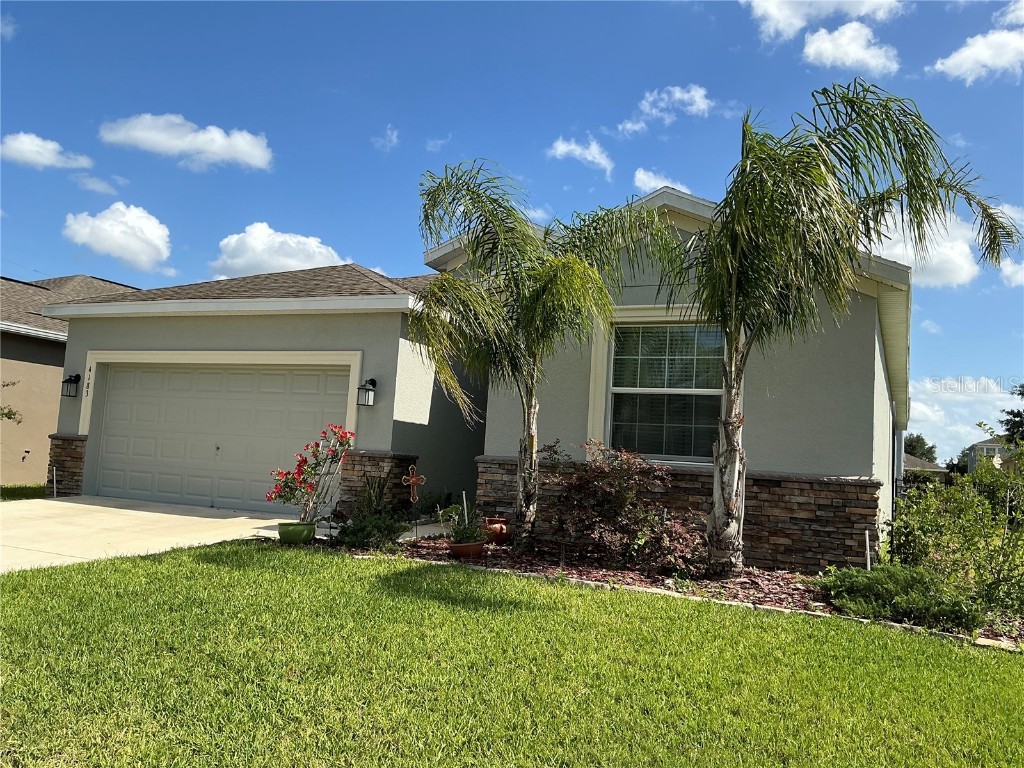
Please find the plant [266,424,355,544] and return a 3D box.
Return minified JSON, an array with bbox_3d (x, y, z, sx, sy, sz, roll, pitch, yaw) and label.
[{"bbox_3d":[-2.129,1.072,8.750,0.880,1.220,0.600,4,-5,-13],"label":"plant"}]

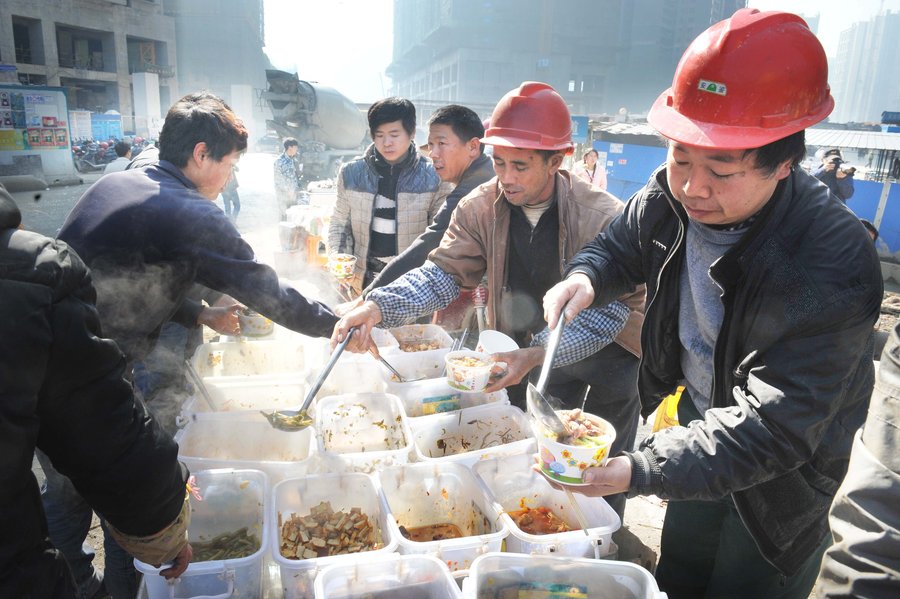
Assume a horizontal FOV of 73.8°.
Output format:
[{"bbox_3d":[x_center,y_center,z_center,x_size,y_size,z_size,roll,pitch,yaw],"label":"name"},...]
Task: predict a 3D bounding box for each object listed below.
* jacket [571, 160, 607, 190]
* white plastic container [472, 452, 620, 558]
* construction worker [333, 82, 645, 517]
[{"bbox_3d":[1.660,-1.300,7.050,0.480,0.640,0.290,6,15,16],"label":"jacket"},{"bbox_3d":[0.222,0.554,1.459,0.260,0.210,0.325,-3,15,-15],"label":"white plastic container"},{"bbox_3d":[0.170,0.300,1.670,0.640,1.680,0.760,11,17,32],"label":"construction worker"}]

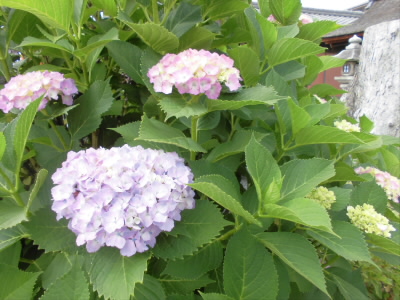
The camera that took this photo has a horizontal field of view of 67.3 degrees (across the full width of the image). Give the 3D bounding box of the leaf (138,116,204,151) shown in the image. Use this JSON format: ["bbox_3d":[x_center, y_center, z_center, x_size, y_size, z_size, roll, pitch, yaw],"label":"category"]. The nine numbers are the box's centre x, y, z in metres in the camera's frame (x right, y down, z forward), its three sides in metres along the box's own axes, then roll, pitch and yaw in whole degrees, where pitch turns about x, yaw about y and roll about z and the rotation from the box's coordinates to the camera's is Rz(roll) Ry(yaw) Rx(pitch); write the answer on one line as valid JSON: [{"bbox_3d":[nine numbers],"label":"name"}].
[{"bbox_3d":[-0.049,-0.029,0.520,0.118,0.030,0.065,13,41,6],"label":"leaf"}]

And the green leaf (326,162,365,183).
[{"bbox_3d":[0.297,0.047,0.620,0.095,0.028,0.055,18,-11,6],"label":"green leaf"}]

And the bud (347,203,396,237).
[{"bbox_3d":[0.320,0.133,0.560,0.080,0.045,0.075,22,21,-1],"label":"bud"}]

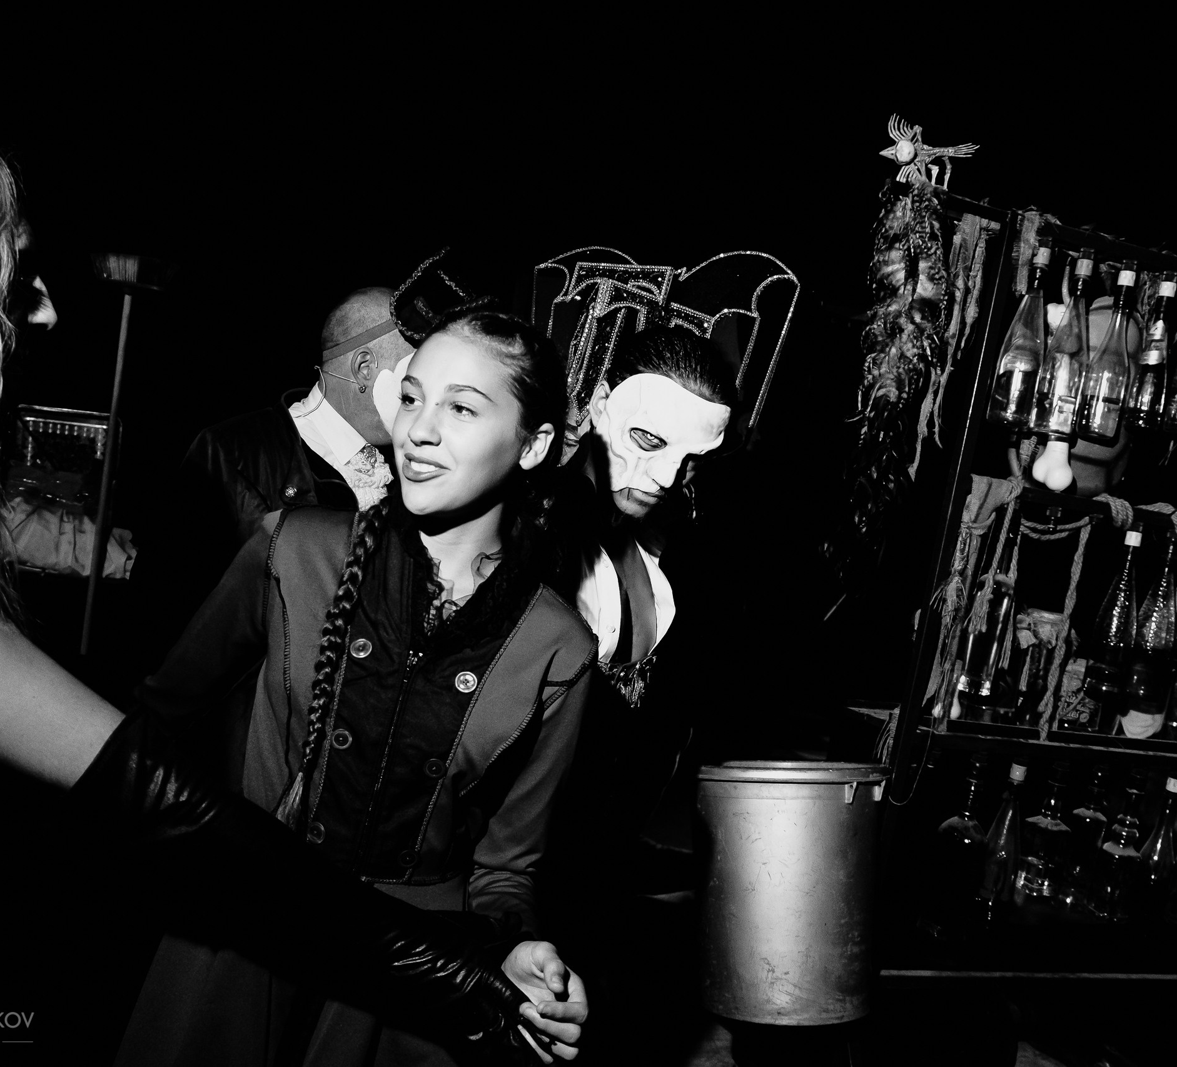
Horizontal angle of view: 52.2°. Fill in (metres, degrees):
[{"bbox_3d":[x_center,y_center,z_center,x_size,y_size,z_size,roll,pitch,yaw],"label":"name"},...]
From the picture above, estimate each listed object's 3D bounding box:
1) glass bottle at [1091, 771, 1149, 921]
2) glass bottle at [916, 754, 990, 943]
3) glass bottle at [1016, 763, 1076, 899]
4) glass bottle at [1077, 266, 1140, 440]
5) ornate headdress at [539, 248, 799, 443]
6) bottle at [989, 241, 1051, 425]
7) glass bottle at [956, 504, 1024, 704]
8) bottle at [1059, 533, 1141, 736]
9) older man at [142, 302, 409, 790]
[{"bbox_3d":[1.024,0.596,2.287,0.075,0.295,0.075,8,6,-19],"label":"glass bottle"},{"bbox_3d":[0.666,0.558,2.139,0.083,0.346,0.083,9,5,-20],"label":"glass bottle"},{"bbox_3d":[0.853,0.551,2.225,0.081,0.256,0.081,8,6,-19],"label":"glass bottle"},{"bbox_3d":[0.934,-0.318,2.121,0.076,0.312,0.076,8,6,-19],"label":"glass bottle"},{"bbox_3d":[0.117,-0.289,1.800,0.350,0.270,0.210,12,6,26],"label":"ornate headdress"},{"bbox_3d":[0.753,-0.337,2.060,0.076,0.305,0.076,8,6,-19],"label":"bottle"},{"bbox_3d":[0.709,0.120,2.091,0.061,0.356,0.061,8,5,-20],"label":"glass bottle"},{"bbox_3d":[0.967,0.156,2.203,0.079,0.325,0.079,8,6,-19],"label":"bottle"},{"bbox_3d":[-0.503,0.453,2.000,0.380,1.720,0.500,14,7,37],"label":"older man"}]

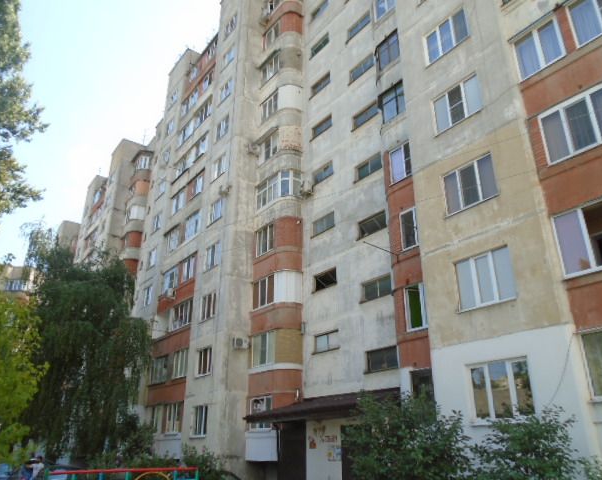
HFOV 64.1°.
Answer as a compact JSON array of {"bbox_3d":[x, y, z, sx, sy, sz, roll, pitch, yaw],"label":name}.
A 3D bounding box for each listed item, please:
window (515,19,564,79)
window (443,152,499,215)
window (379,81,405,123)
[{"bbox_3d":[6.491,-5.166,13.114,0.150,1.318,1.216,17,-29,-34],"label":"window"},{"bbox_3d":[4.899,-1.587,14.043,0.170,1.375,1.615,17,-29,-34],"label":"window"},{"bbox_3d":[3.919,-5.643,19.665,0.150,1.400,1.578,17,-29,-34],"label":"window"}]

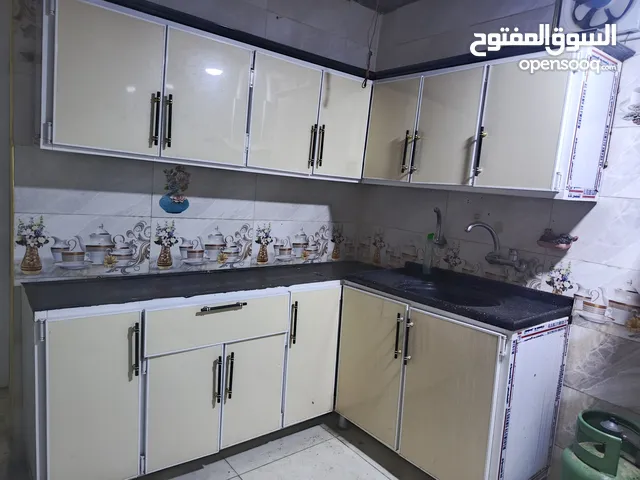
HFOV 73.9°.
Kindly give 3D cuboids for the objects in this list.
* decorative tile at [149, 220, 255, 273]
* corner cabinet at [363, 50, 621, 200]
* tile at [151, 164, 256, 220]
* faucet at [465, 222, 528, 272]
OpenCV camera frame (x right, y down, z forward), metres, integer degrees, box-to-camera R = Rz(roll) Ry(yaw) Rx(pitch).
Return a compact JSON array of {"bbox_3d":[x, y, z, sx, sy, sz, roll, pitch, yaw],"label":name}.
[{"bbox_3d":[-0.653,0.025,2.419,0.600,0.300,0.015,-1,9,-38],"label":"decorative tile"},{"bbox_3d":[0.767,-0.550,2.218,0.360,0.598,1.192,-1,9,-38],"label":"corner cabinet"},{"bbox_3d":[-0.627,-0.272,2.381,0.600,0.300,0.015,-1,9,-38],"label":"tile"},{"bbox_3d":[0.892,0.034,2.146,0.260,0.220,0.205,-1,9,-38],"label":"faucet"}]

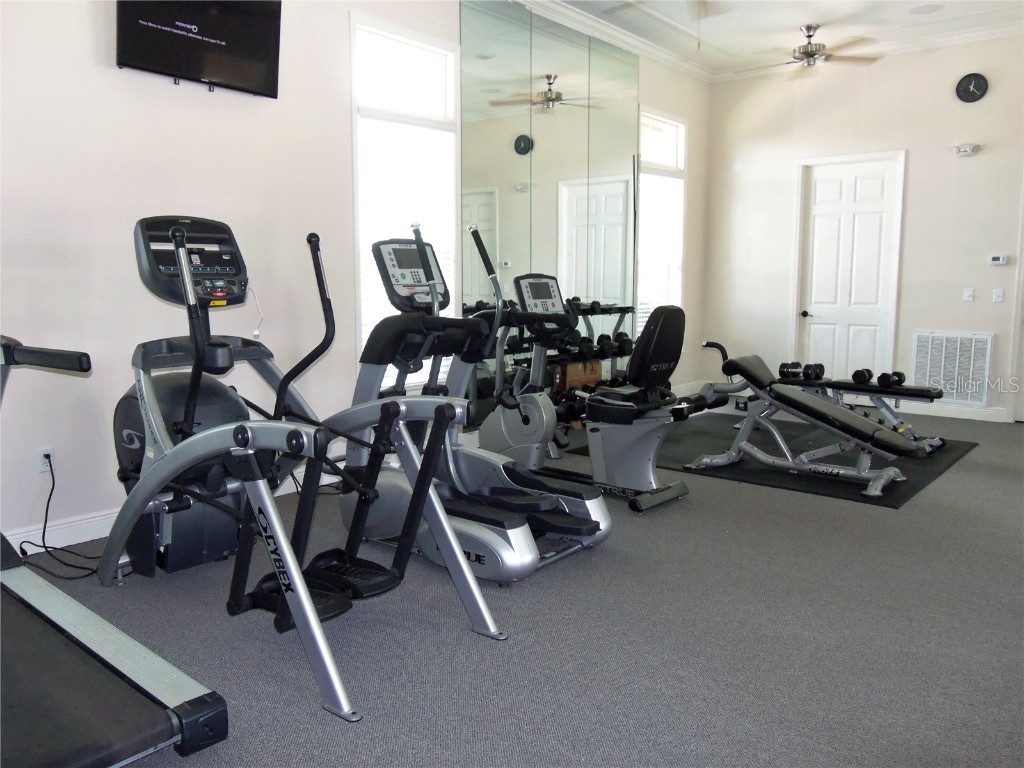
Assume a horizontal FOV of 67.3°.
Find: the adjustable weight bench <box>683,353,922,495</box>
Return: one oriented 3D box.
[{"bbox_3d":[1.941,0.199,5.131,1.530,0.830,0.630,6,10,41],"label":"adjustable weight bench"}]

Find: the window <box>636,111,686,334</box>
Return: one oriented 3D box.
[{"bbox_3d":[1.525,-1.523,7.897,0.100,2.310,0.907,6,10,41],"label":"window"}]

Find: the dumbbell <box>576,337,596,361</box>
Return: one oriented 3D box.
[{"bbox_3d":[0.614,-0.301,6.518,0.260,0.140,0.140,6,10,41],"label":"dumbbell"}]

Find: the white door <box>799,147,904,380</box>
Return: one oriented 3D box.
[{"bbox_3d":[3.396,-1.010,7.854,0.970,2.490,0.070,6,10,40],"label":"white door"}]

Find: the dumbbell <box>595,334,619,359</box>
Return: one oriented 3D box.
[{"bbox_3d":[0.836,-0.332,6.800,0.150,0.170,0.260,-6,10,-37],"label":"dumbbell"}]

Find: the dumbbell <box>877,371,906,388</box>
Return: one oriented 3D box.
[{"bbox_3d":[3.022,-0.032,6.123,0.280,0.130,0.130,-6,10,-37],"label":"dumbbell"}]

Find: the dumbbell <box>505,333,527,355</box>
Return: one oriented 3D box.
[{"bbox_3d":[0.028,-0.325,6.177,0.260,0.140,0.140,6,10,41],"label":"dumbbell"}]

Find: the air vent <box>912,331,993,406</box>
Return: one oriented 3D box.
[{"bbox_3d":[4.118,-0.137,7.237,0.663,0.680,0.040,6,10,41],"label":"air vent"}]

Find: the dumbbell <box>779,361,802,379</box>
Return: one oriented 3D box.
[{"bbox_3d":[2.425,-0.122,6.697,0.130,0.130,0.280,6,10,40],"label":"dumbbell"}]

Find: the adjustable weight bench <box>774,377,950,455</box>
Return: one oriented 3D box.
[{"bbox_3d":[2.780,0.190,6.401,1.500,0.500,0.580,6,10,41],"label":"adjustable weight bench"}]

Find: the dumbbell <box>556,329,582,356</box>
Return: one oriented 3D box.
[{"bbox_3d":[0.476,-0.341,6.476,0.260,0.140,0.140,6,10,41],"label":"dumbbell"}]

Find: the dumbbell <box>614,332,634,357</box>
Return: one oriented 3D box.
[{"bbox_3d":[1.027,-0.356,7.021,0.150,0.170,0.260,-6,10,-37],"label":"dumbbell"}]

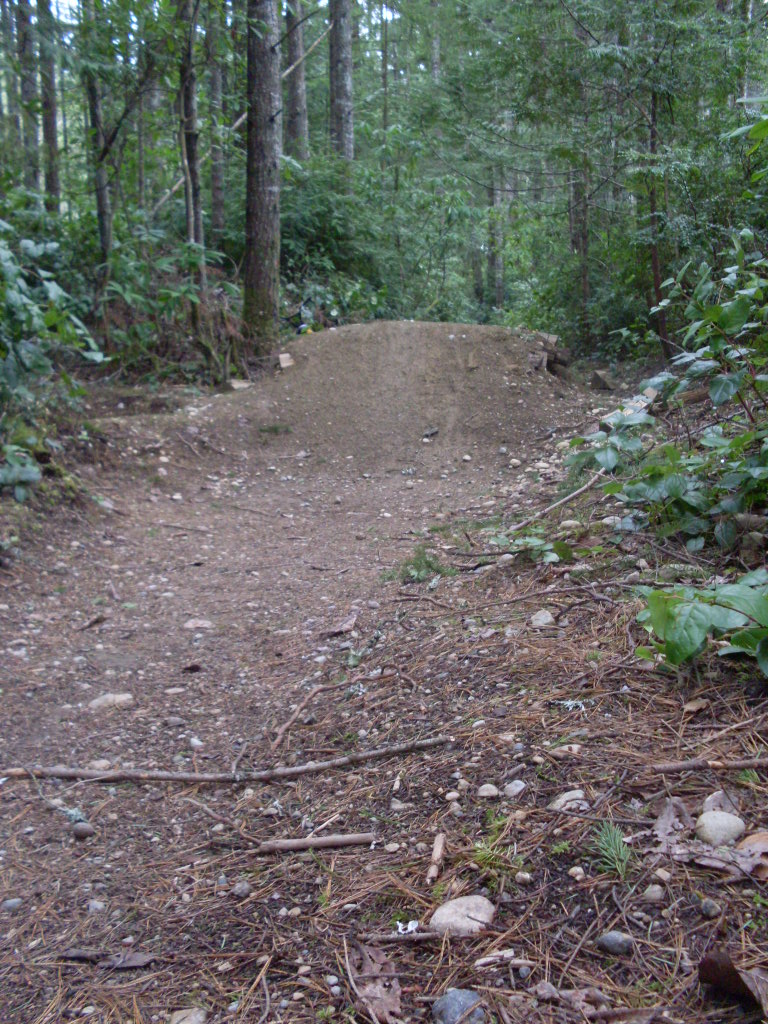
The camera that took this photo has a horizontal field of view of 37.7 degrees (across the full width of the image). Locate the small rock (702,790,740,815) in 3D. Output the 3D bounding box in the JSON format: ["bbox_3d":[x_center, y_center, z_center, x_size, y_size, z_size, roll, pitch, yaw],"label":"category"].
[{"bbox_3d":[0.390,0.340,1.301,0.043,0.036,0.032,2,7,17],"label":"small rock"}]

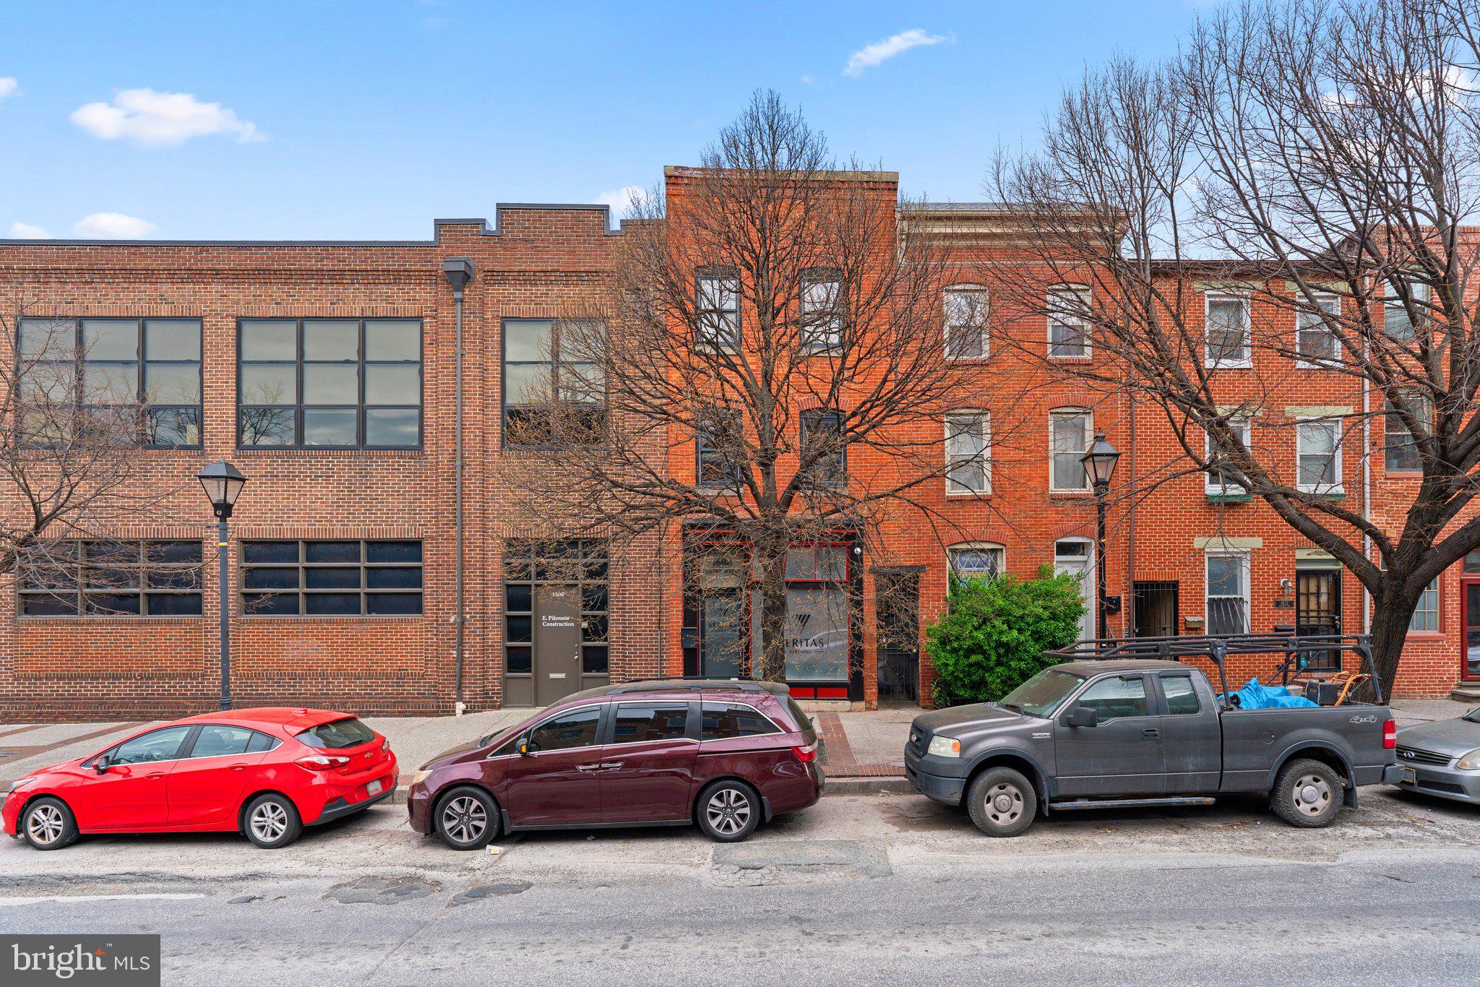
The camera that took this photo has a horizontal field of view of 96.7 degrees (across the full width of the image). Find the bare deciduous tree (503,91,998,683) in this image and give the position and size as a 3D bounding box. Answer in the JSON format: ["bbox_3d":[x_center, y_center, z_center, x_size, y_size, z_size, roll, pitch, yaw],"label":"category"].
[{"bbox_3d":[0.200,-1.150,9.800,7.100,10.200,6.000,0,0,0],"label":"bare deciduous tree"}]

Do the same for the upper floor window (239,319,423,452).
[{"bbox_3d":[-7.900,-2.110,12.650,3.490,2.510,0.150,0,0,0],"label":"upper floor window"}]

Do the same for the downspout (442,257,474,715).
[{"bbox_3d":[-5.350,-0.150,12.500,0.520,8.660,0.280,0,0,0],"label":"downspout"}]

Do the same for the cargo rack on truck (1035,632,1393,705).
[{"bbox_3d":[6.080,2.280,8.850,3.500,0.800,1.650,-1,-3,0],"label":"cargo rack on truck"}]

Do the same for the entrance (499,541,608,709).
[{"bbox_3d":[-3.540,2.490,12.650,2.110,3.220,0.200,0,0,0],"label":"entrance"}]

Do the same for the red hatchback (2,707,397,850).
[{"bbox_3d":[-7.030,3.660,8.830,4.450,1.480,1.820,-1,-3,0],"label":"red hatchback"}]

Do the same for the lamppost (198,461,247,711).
[{"bbox_3d":[-8.060,1.820,10.300,0.480,4.660,0.480,0,0,0],"label":"lamppost"}]

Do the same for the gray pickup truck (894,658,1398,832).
[{"bbox_3d":[5.120,3.190,8.850,5.840,1.900,2.030,-1,-3,0],"label":"gray pickup truck"}]

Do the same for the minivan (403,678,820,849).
[{"bbox_3d":[-1.530,3.250,8.520,5.150,1.740,2.020,-1,-3,0],"label":"minivan"}]

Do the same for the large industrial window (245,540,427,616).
[{"bbox_3d":[-7.850,1.620,12.650,3.490,1.490,0.150,0,0,0],"label":"large industrial window"}]

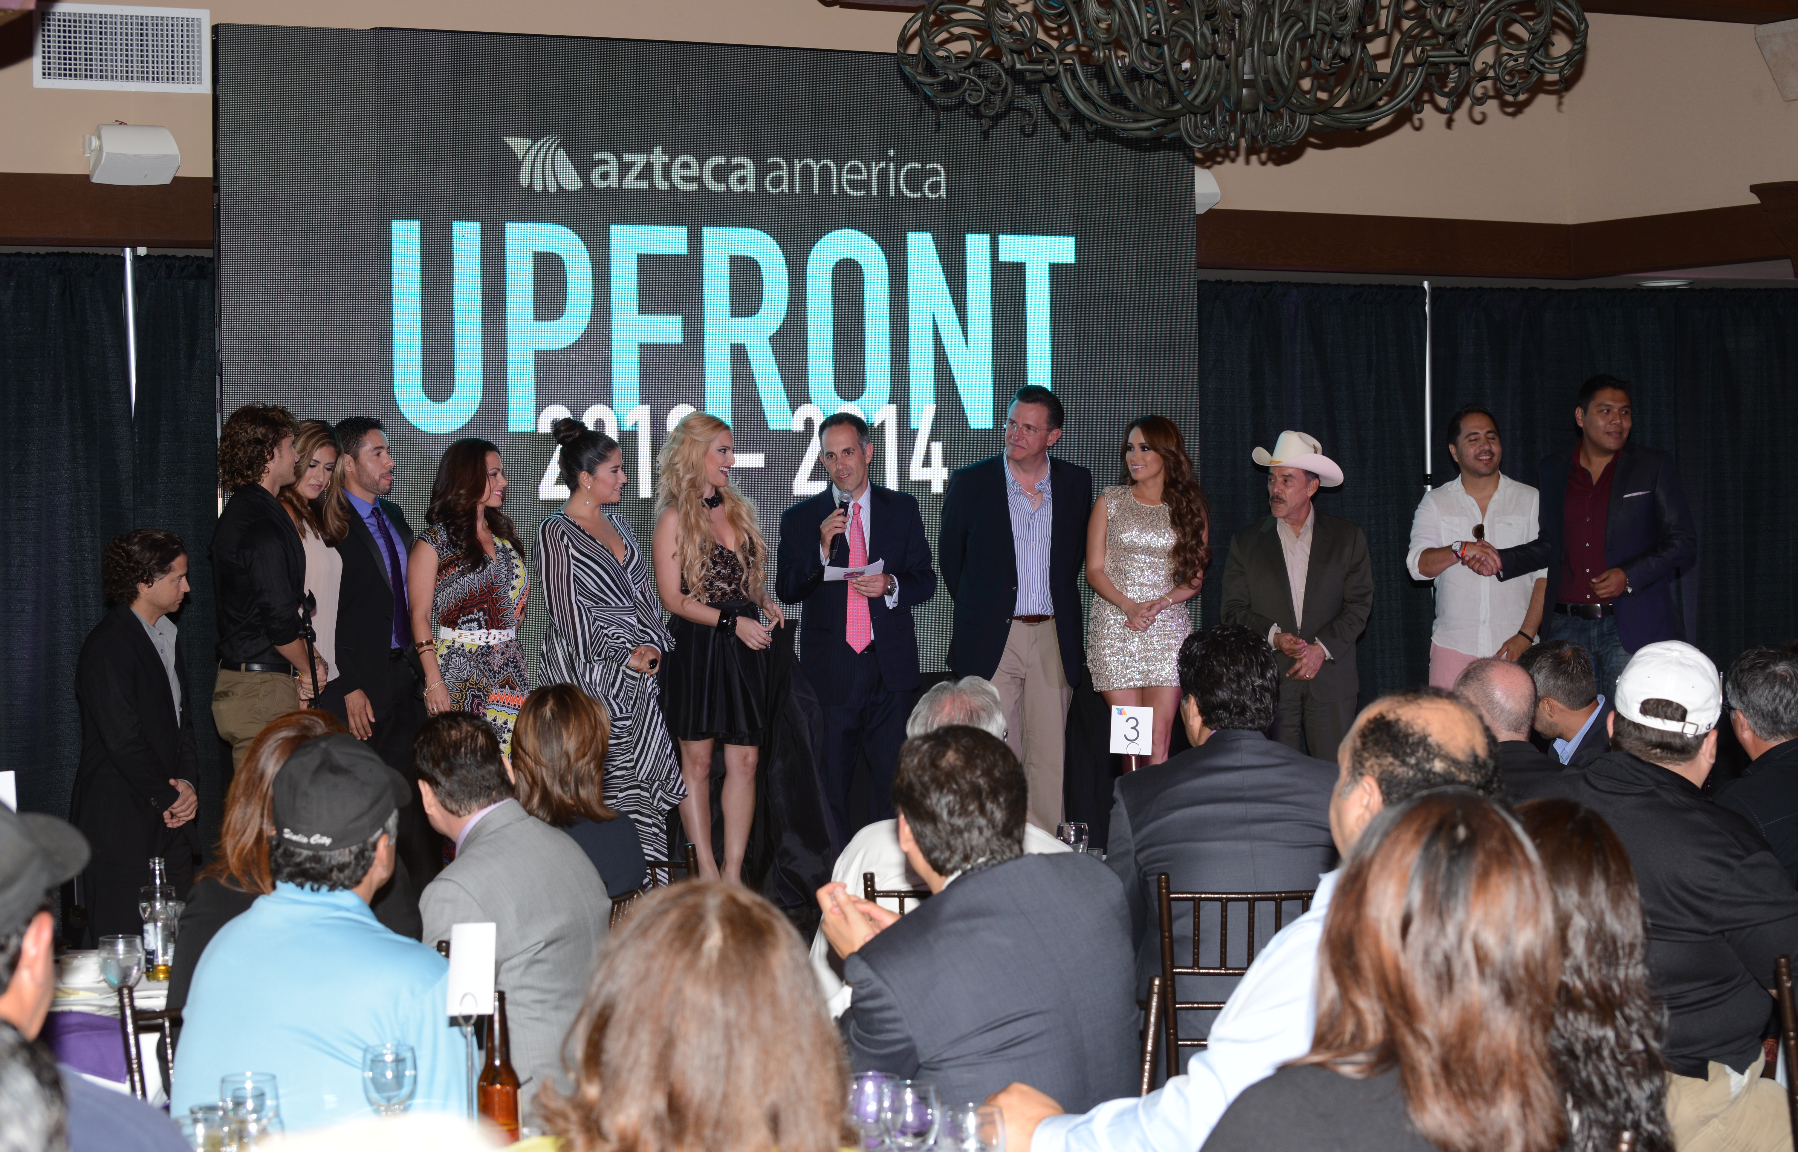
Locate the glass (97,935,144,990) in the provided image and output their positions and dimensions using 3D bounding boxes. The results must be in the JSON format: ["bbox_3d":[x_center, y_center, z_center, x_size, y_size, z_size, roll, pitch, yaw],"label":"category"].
[{"bbox_3d":[-1.400,0.722,6.302,0.080,0.150,0.080,-1,2,0],"label":"glass"}]

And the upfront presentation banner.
[{"bbox_3d":[-0.526,-0.699,11.633,3.584,2.099,0.100,-2,2,-28],"label":"upfront presentation banner"}]

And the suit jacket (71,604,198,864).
[{"bbox_3d":[-2.332,0.492,10.700,0.360,0.790,0.460,0,1,26],"label":"suit jacket"}]

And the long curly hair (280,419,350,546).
[{"bbox_3d":[-1.767,-0.282,10.550,0.230,0.380,0.230,-1,1,-18],"label":"long curly hair"}]

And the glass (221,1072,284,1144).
[{"bbox_3d":[-0.858,0.738,4.643,0.082,0.155,0.082,-1,1,0],"label":"glass"}]

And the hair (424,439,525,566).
[{"bbox_3d":[-1.284,-0.220,10.550,0.260,0.390,0.280,0,2,19],"label":"hair"}]

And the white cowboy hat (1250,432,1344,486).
[{"bbox_3d":[1.333,-0.393,11.700,0.300,0.180,0.360,0,2,45],"label":"white cowboy hat"}]

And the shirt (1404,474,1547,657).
[{"bbox_3d":[2.000,-0.032,12.100,0.500,0.650,0.340,-1,1,5],"label":"shirt"}]

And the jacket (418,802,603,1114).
[{"bbox_3d":[-0.741,0.760,6.600,0.500,0.680,0.460,-2,2,-41],"label":"jacket"}]

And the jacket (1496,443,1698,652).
[{"bbox_3d":[2.393,-0.096,11.950,0.660,0.740,0.400,-1,1,14],"label":"jacket"}]

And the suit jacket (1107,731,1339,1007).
[{"bbox_3d":[0.669,0.638,6.950,0.540,0.670,0.380,-1,1,-6],"label":"suit jacket"}]

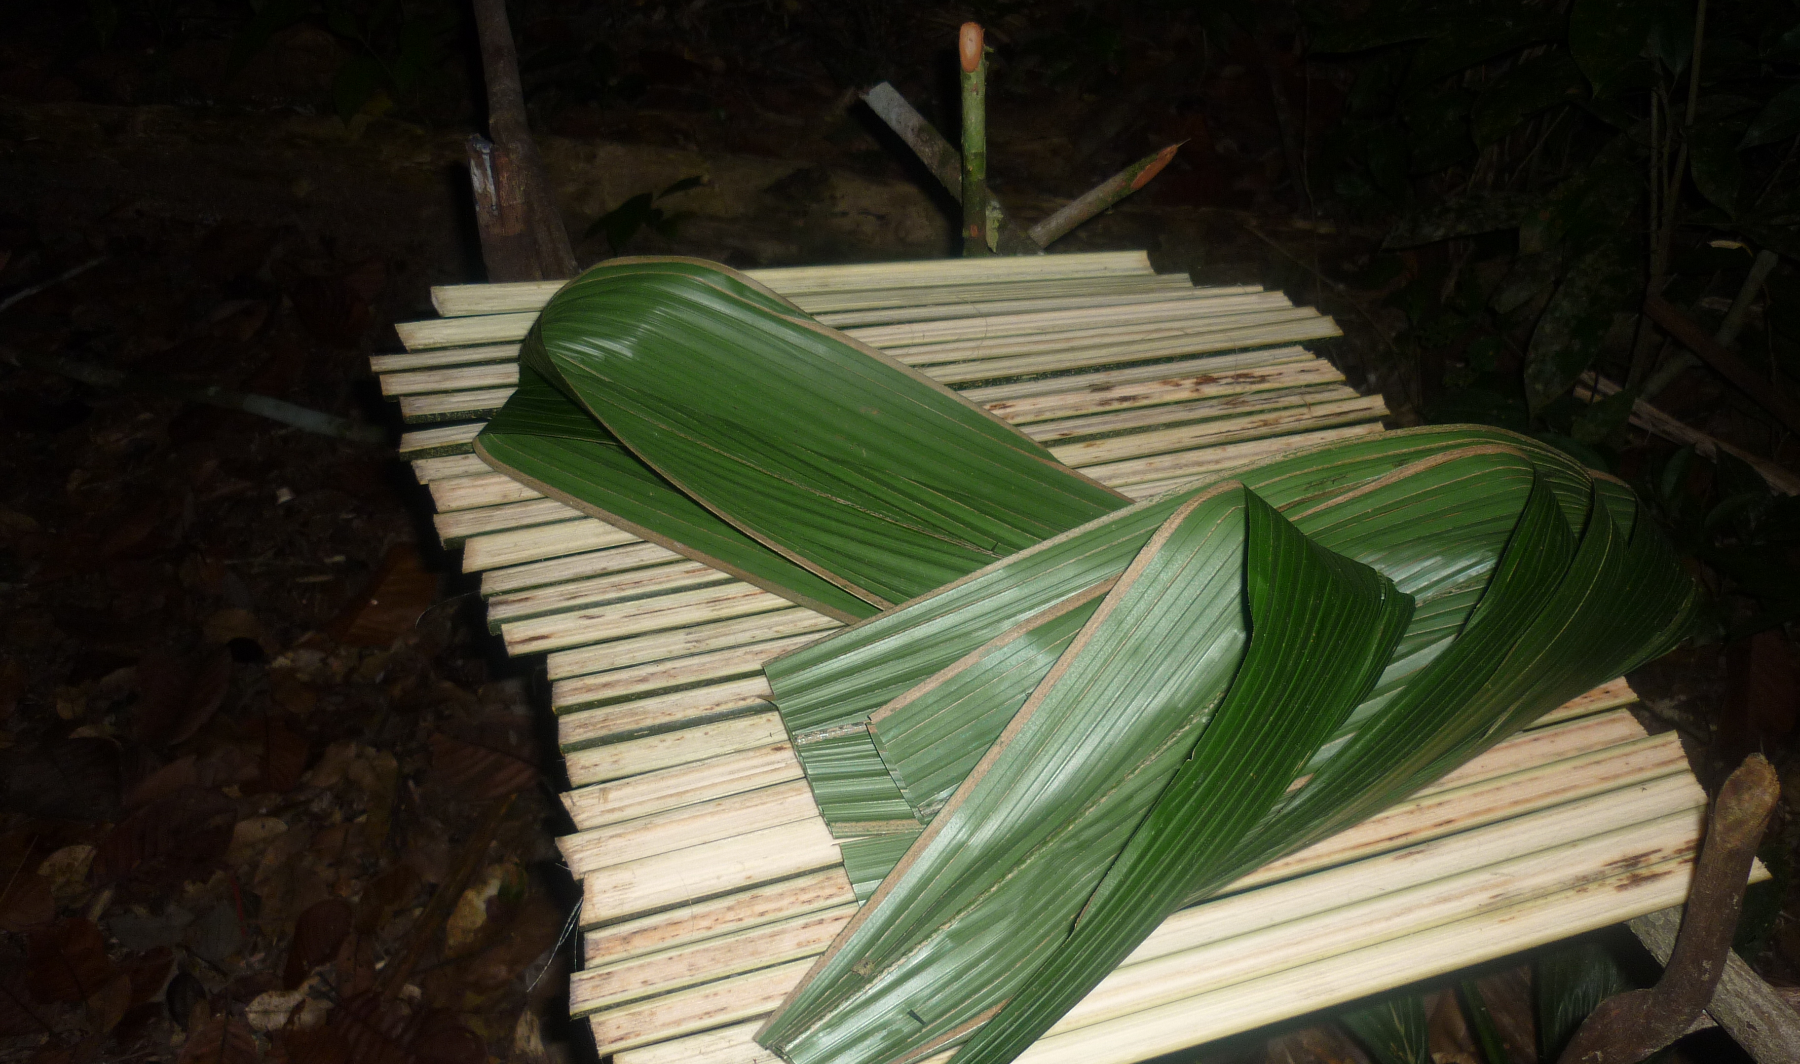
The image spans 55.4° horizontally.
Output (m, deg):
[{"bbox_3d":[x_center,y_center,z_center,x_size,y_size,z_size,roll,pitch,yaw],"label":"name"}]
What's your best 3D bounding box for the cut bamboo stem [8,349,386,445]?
[{"bbox_3d":[-0.935,-0.179,2.290,0.596,0.026,0.026,12,41,11],"label":"cut bamboo stem"}]

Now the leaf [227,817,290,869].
[{"bbox_3d":[-0.647,0.311,1.722,0.067,0.015,0.071,-28,48,-31],"label":"leaf"}]

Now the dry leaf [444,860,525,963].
[{"bbox_3d":[-0.402,0.367,1.664,0.051,0.018,0.126,15,42,15],"label":"dry leaf"}]

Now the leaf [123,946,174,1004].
[{"bbox_3d":[-0.775,0.458,1.770,0.051,0.020,0.073,10,36,9],"label":"leaf"}]

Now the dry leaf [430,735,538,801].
[{"bbox_3d":[-0.454,0.255,1.794,0.130,0.020,0.071,14,42,14],"label":"dry leaf"}]

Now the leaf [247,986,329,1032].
[{"bbox_3d":[-0.621,0.486,1.744,0.086,0.020,0.052,-1,36,-7],"label":"leaf"}]

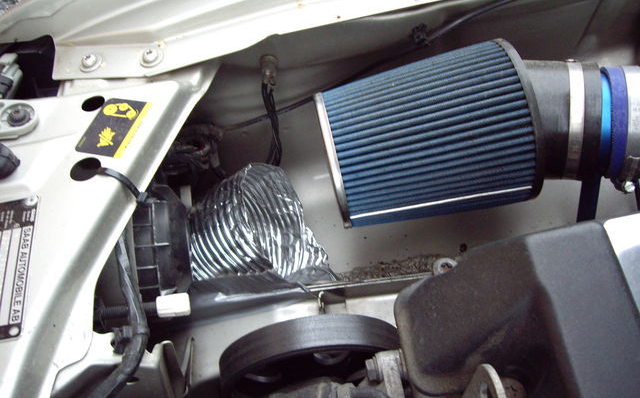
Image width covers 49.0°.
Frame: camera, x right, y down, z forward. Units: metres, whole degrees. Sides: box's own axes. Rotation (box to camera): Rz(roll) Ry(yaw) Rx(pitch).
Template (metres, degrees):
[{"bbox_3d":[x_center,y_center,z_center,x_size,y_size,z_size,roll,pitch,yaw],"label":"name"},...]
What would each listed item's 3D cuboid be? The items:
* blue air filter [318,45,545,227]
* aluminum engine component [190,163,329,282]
[{"bbox_3d":[0.082,-0.047,0.568,0.152,0.133,0.133,-13,44,-2],"label":"blue air filter"},{"bbox_3d":[-0.055,0.021,0.625,0.120,0.090,0.088,-9,43,-6],"label":"aluminum engine component"}]

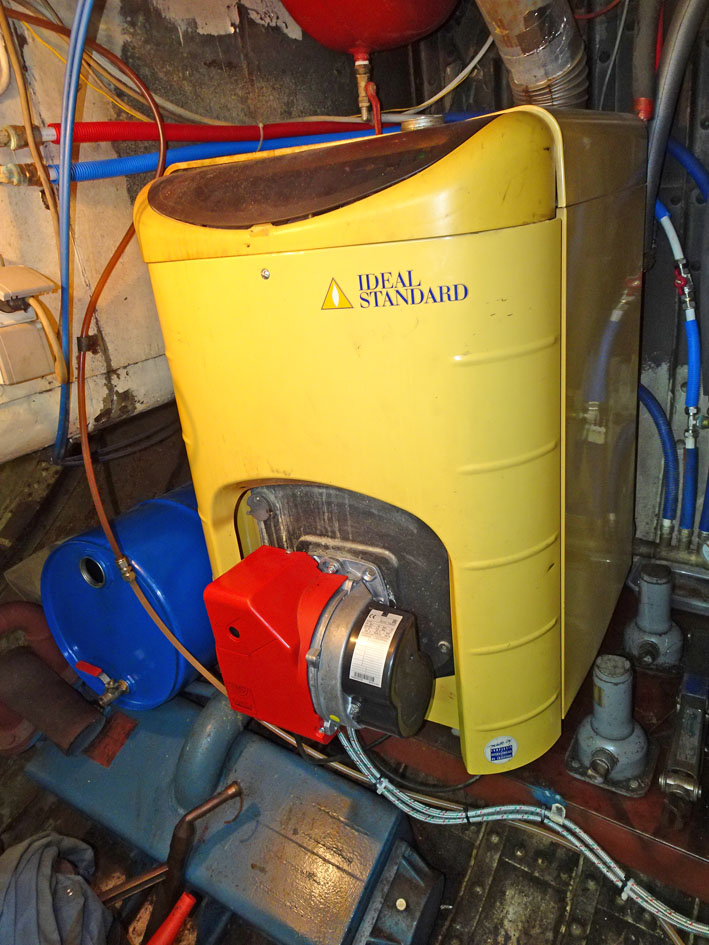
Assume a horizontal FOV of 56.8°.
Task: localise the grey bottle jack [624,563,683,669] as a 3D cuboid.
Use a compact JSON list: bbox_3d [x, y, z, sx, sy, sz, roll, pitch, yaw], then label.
[{"bbox_3d":[0.499,0.238,1.092,0.095,0.168,0.098,8,26,33],"label":"grey bottle jack"}]

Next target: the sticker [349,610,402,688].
[{"bbox_3d":[0.026,0.215,0.811,0.046,0.016,0.094,8,64,33],"label":"sticker"}]

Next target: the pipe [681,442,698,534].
[{"bbox_3d":[0.684,0.032,1.340,0.026,0.190,0.026,8,26,33],"label":"pipe"}]

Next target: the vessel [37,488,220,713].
[{"bbox_3d":[-0.340,0.207,1.509,0.370,0.370,0.580,5,21,28],"label":"vessel"}]

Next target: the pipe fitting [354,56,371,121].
[{"bbox_3d":[0.016,-0.730,1.250,0.028,0.113,0.030,-3,21,1],"label":"pipe fitting"}]

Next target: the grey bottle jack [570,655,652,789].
[{"bbox_3d":[0.356,0.330,0.902,0.100,0.174,0.103,8,26,33],"label":"grey bottle jack"}]

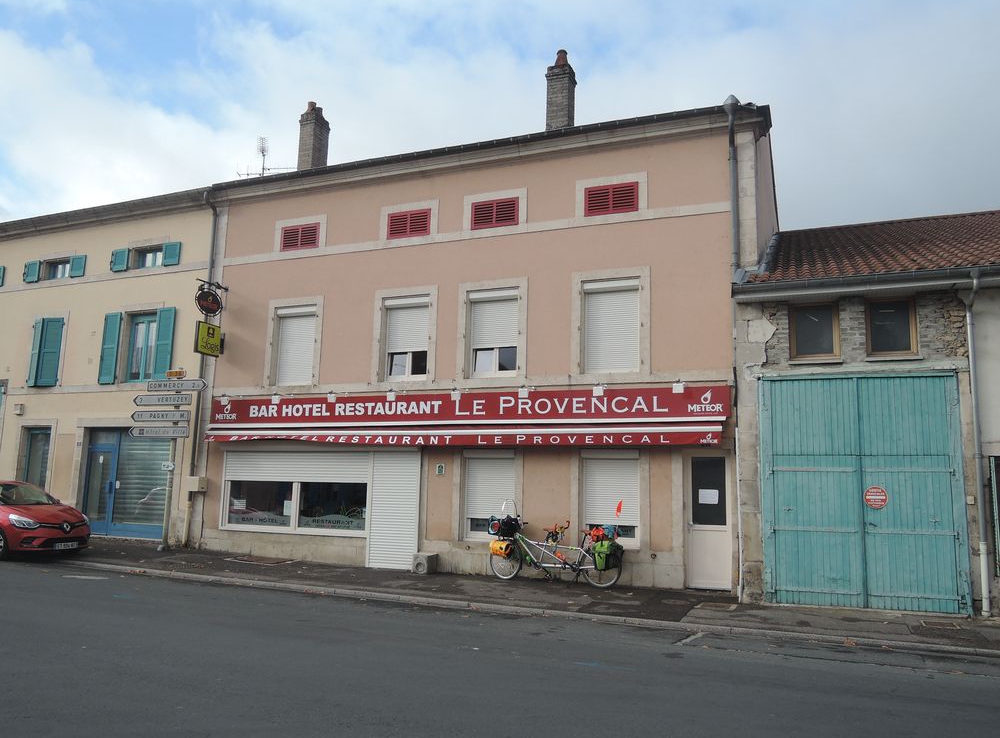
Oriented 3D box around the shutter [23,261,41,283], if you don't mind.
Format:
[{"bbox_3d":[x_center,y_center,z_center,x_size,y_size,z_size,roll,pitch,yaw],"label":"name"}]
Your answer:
[{"bbox_3d":[-11.882,-2.480,20.554,0.510,0.540,0.050,-3,-9,24],"label":"shutter"}]

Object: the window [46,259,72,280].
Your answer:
[{"bbox_3d":[-11.291,-2.549,20.712,0.874,0.561,0.160,-2,-10,23],"label":"window"}]

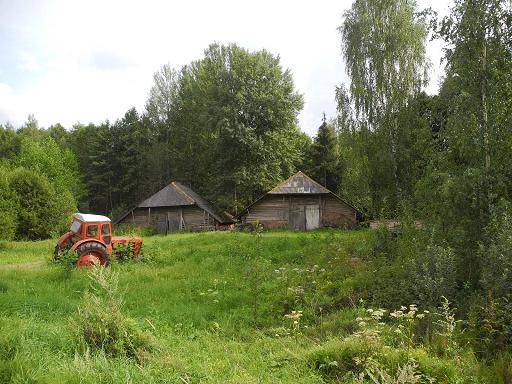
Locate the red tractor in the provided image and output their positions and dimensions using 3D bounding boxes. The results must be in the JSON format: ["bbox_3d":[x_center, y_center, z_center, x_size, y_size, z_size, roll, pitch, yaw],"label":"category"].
[{"bbox_3d":[-6.578,2.072,17.893,1.750,2.400,3.600,1,0,40],"label":"red tractor"}]

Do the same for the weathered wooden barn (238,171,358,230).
[{"bbox_3d":[4.300,1.000,39.500,10.600,5.400,7.500,-1,-3,10],"label":"weathered wooden barn"}]

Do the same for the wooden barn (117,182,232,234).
[{"bbox_3d":[-7.400,1.500,41.200,10.800,5.000,6.500,-1,-3,15],"label":"wooden barn"}]

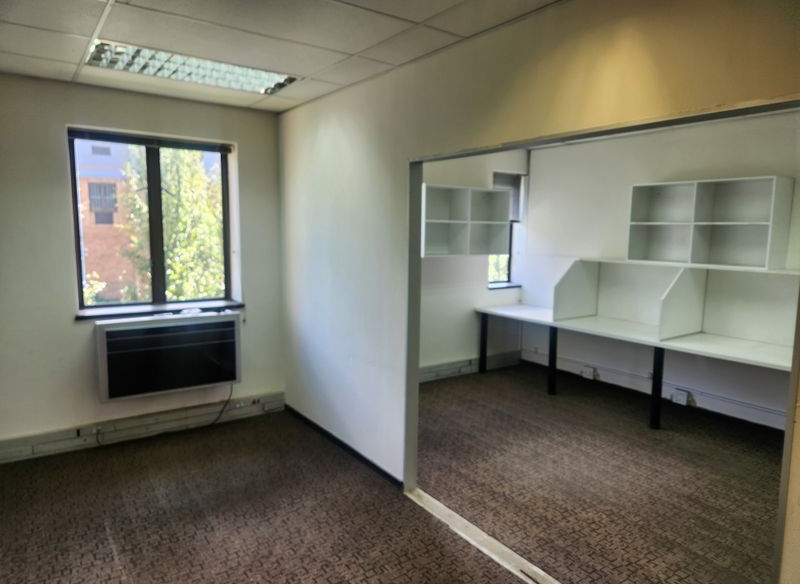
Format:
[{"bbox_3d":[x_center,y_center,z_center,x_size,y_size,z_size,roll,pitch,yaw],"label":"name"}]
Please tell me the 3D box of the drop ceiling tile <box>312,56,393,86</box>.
[{"bbox_3d":[-0.324,-1.385,3.326,0.314,0.025,0.600,-4,9,-36],"label":"drop ceiling tile"}]

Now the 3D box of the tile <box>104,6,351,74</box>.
[{"bbox_3d":[-0.933,-1.338,2.879,1.200,0.025,0.600,-4,9,-36],"label":"tile"}]

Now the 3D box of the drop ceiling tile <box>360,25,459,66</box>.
[{"bbox_3d":[0.032,-1.323,2.847,0.314,0.025,0.600,-4,9,-36],"label":"drop ceiling tile"}]

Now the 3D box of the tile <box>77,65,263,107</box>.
[{"bbox_3d":[-1.593,-1.454,3.765,1.200,0.025,0.492,-4,9,-36],"label":"tile"}]

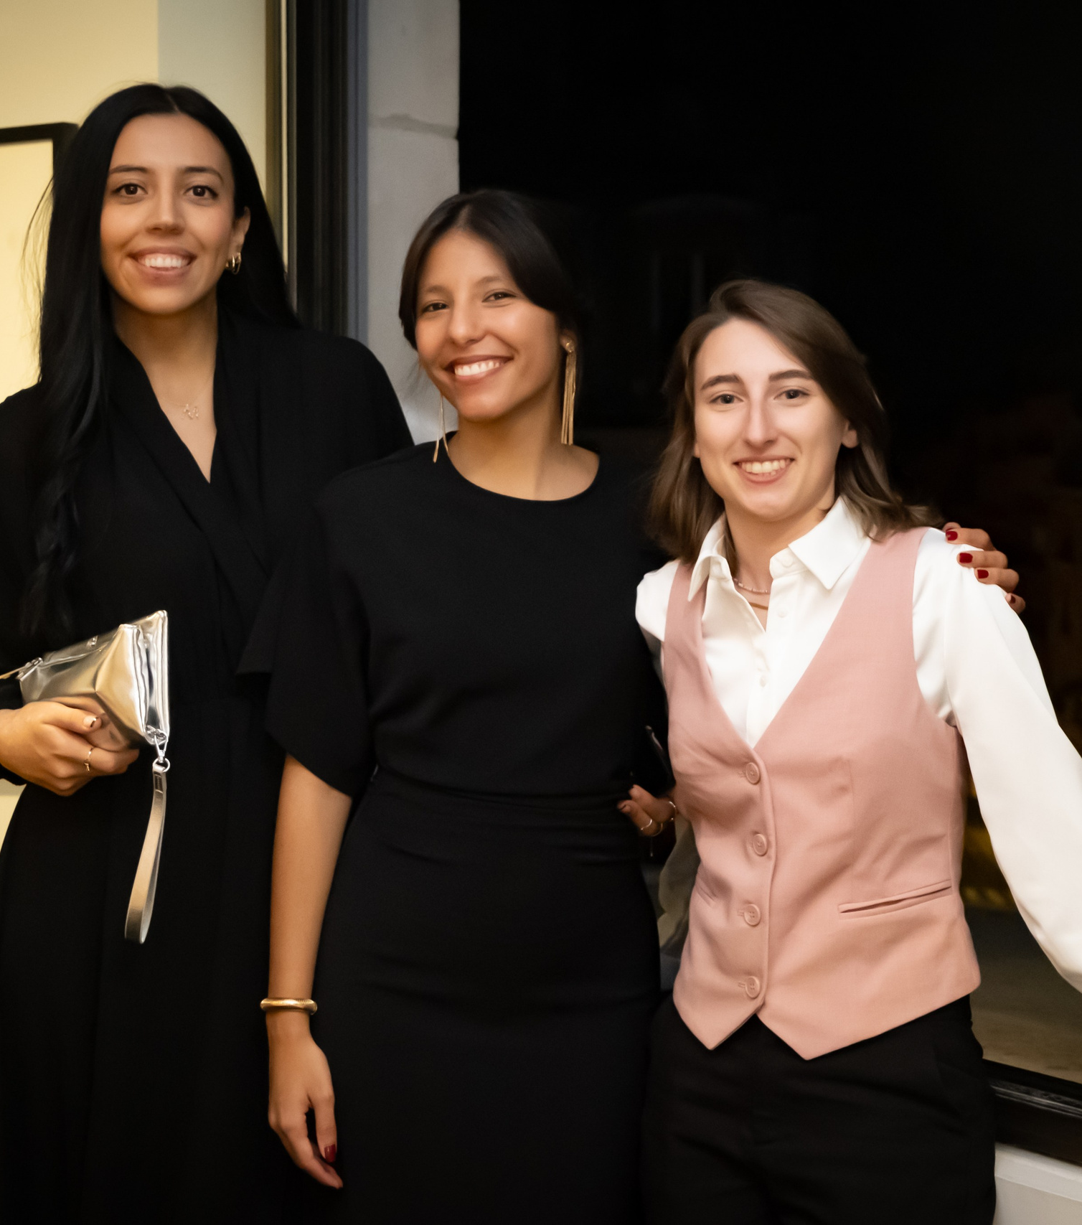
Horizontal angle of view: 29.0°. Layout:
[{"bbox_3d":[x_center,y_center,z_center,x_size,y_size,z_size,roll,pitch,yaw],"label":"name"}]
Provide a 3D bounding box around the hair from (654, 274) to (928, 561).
[{"bbox_3d":[0.247,-0.182,2.040,0.260,0.270,0.230,0,1,14],"label":"hair"}]

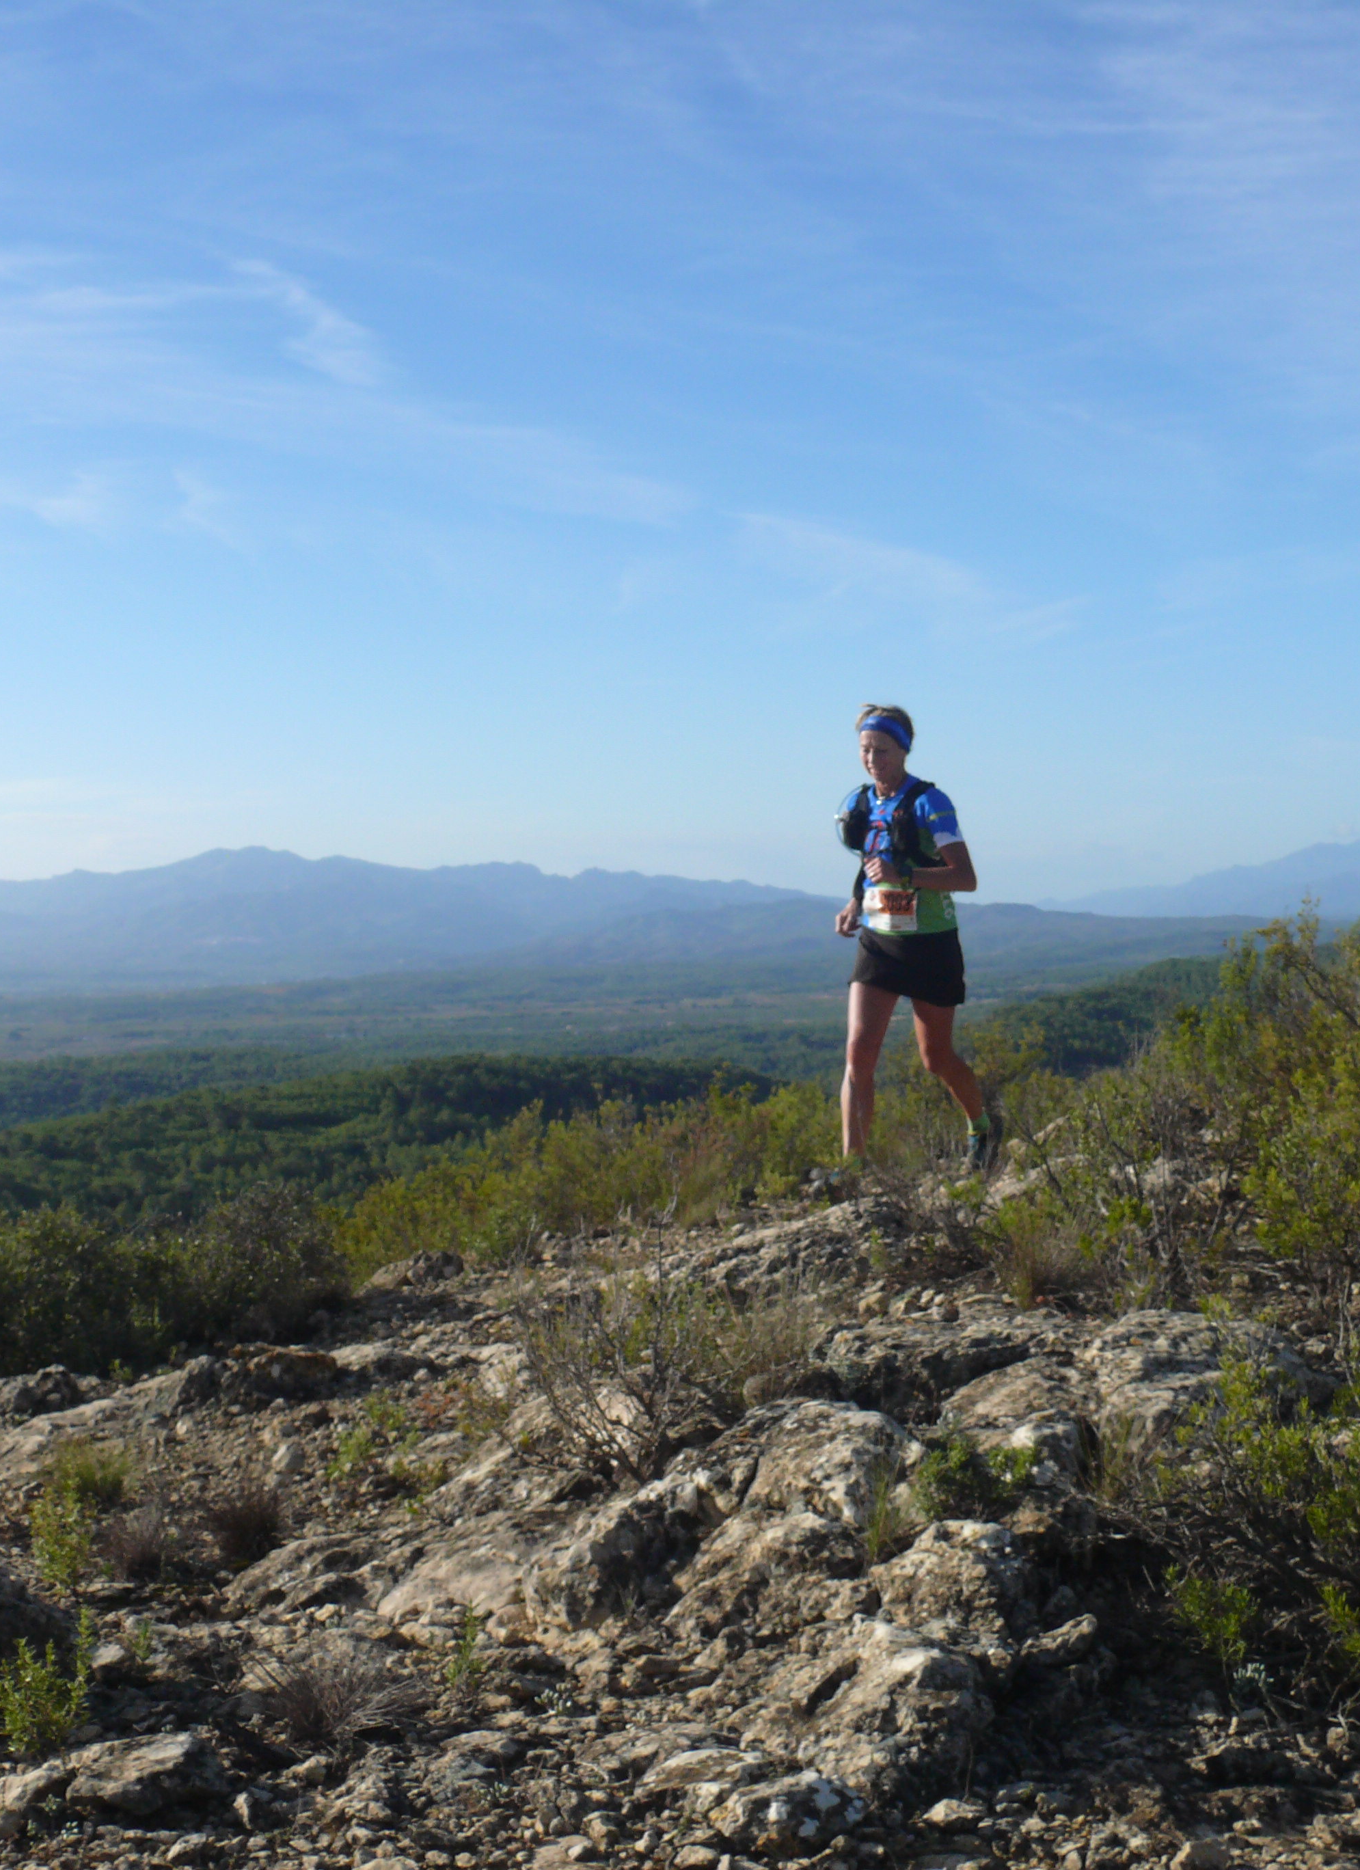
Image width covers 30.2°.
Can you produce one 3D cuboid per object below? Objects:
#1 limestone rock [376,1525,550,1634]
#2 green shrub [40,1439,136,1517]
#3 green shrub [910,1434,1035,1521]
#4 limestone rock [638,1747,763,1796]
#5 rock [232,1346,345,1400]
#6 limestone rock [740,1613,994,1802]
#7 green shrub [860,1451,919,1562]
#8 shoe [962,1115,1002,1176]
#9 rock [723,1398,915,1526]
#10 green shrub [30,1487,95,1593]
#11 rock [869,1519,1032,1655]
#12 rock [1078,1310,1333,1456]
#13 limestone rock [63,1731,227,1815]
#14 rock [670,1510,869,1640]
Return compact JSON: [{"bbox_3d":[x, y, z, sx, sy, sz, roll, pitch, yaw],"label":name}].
[{"bbox_3d":[-0.426,1.264,4.950,0.340,0.170,0.300,0,0,0],"label":"limestone rock"},{"bbox_3d":[-1.257,1.151,5.350,0.195,0.145,0.175,0,1,0],"label":"green shrub"},{"bbox_3d":[0.479,0.887,4.120,0.200,0.120,0.170,0,0,7],"label":"green shrub"},{"bbox_3d":[0.027,1.112,3.350,0.163,0.050,0.120,0,0,0],"label":"limestone rock"},{"bbox_3d":[-1.010,1.130,6.500,0.295,0.115,0.230,0,0,0],"label":"rock"},{"bbox_3d":[0.305,1.275,4.150,0.410,0.260,0.360,0,0,0],"label":"limestone rock"},{"bbox_3d":[0.322,0.878,3.870,0.090,0.165,0.090,0,0,5],"label":"green shrub"},{"bbox_3d":[0.994,0.693,8.300,0.100,0.110,0.260,0,38,30],"label":"shoe"},{"bbox_3d":[0.296,1.118,5.350,0.400,0.230,0.350,0,0,0],"label":"rock"},{"bbox_3d":[-1.186,1.167,4.850,0.125,0.185,0.120,0,1,0],"label":"green shrub"},{"bbox_3d":[0.397,0.958,3.700,0.235,0.165,0.210,0,0,6],"label":"rock"},{"bbox_3d":[1.127,0.960,5.400,0.530,0.240,0.430,0,1,0],"label":"rock"},{"bbox_3d":[-0.730,1.148,3.450,0.225,0.090,0.170,0,0,-12],"label":"limestone rock"},{"bbox_3d":[0.160,1.155,4.550,0.345,0.180,0.280,0,1,0],"label":"rock"}]

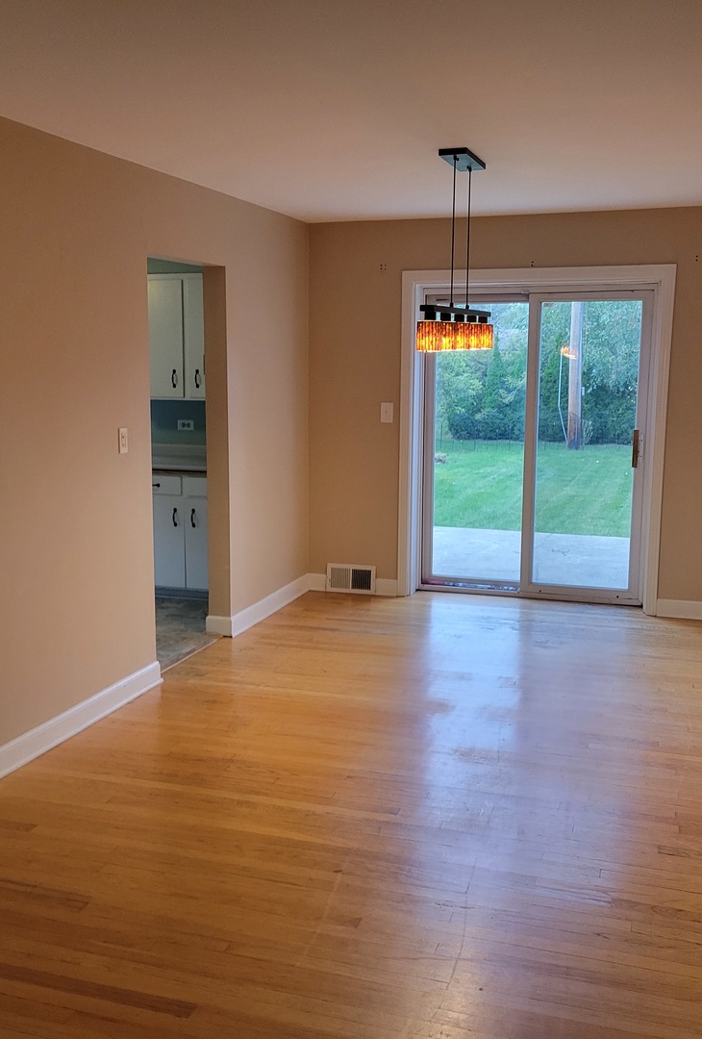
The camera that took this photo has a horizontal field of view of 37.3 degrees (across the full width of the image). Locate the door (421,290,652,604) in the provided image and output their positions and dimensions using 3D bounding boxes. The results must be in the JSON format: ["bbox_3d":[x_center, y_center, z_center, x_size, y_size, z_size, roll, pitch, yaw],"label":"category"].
[{"bbox_3d":[1.152,-0.454,6.637,1.421,1.940,0.089,3,9,18],"label":"door"}]

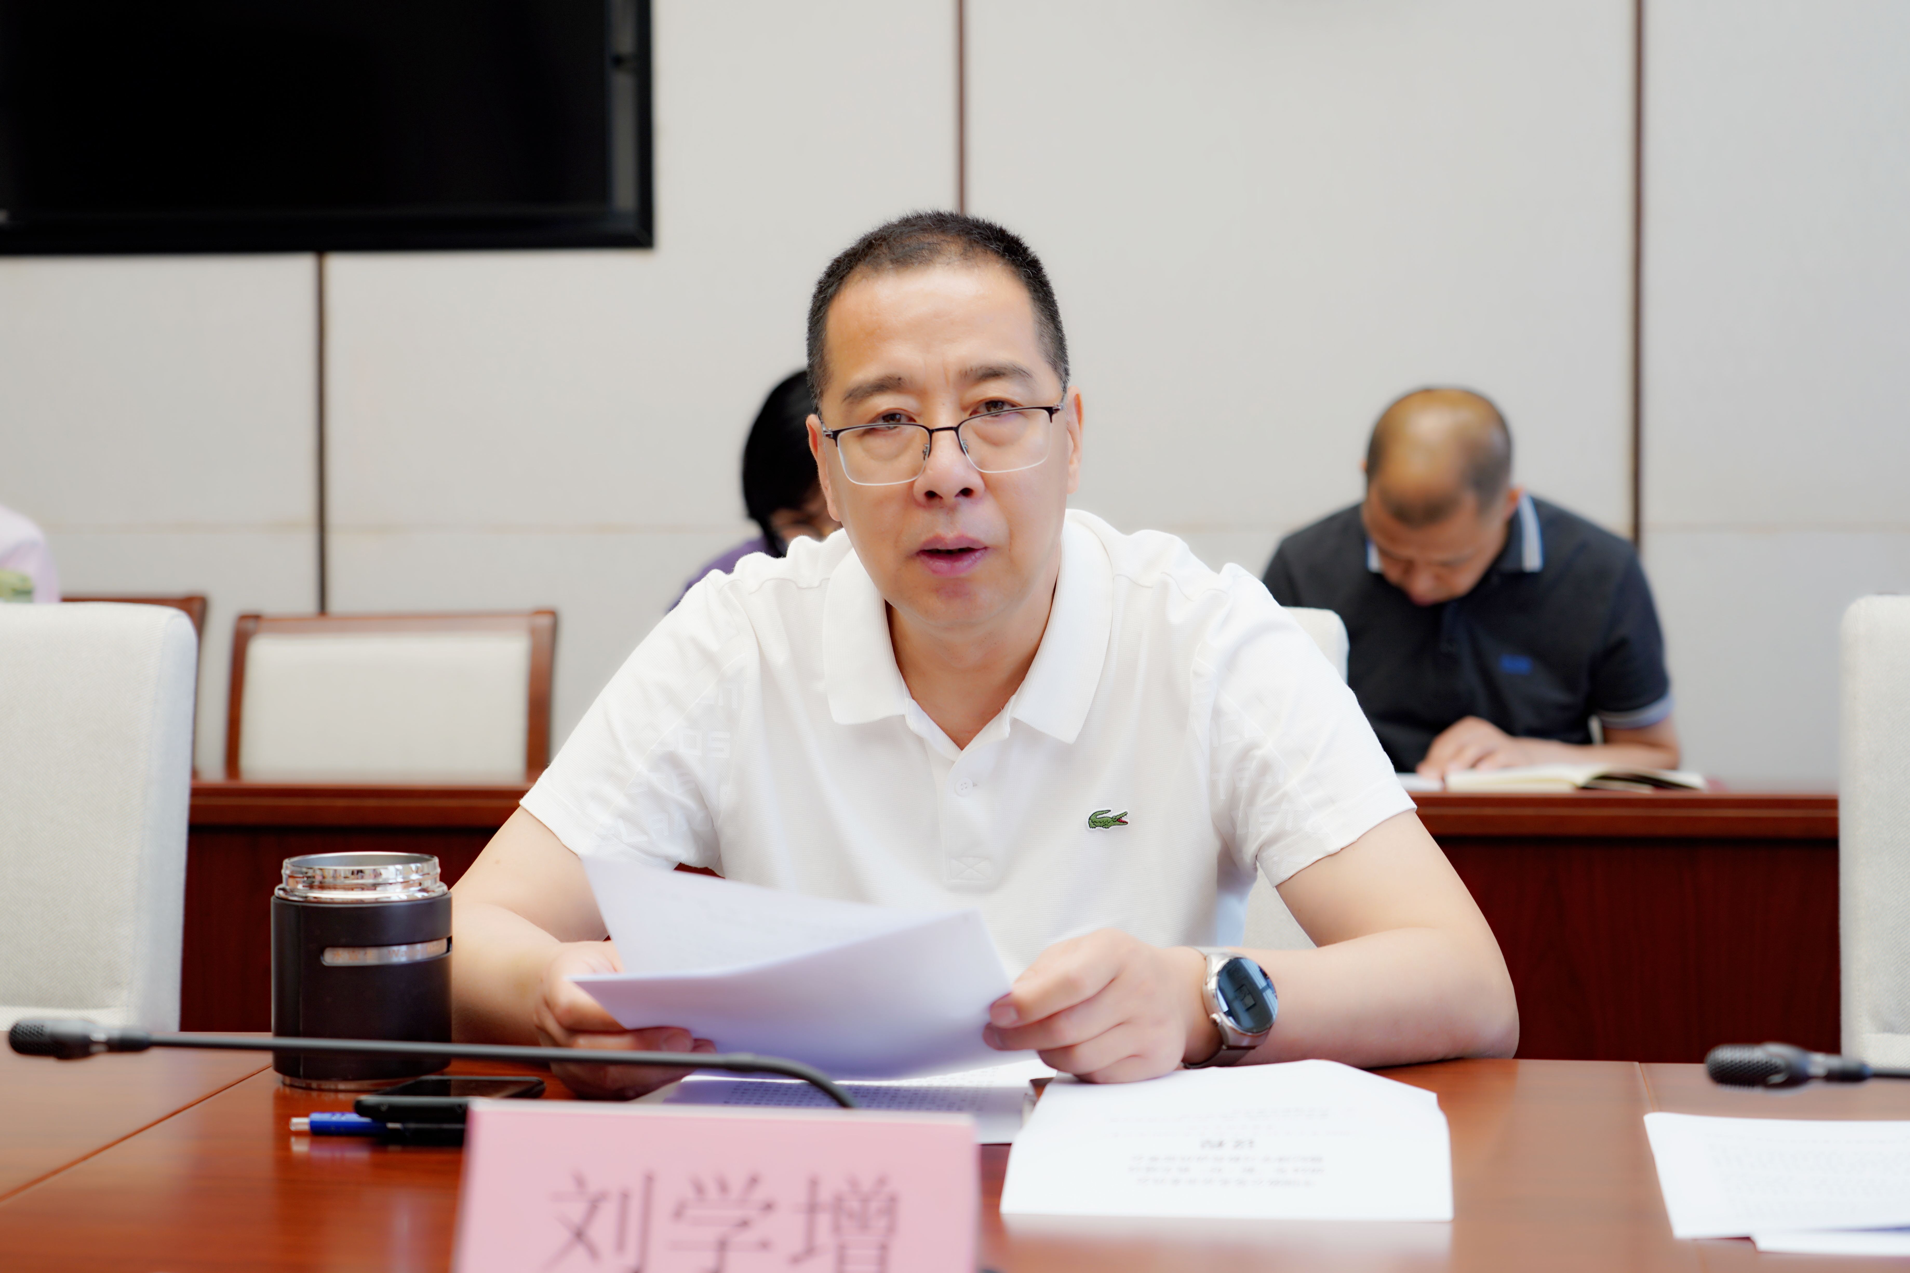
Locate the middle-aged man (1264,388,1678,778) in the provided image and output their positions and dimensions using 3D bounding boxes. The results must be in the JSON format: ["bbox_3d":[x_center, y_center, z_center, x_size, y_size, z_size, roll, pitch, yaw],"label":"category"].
[{"bbox_3d":[0.644,0.305,3.970,0.540,1.232,0.660,0,2,8],"label":"middle-aged man"}]

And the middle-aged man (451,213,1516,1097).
[{"bbox_3d":[0.018,0.370,1.990,0.640,1.258,0.700,0,2,3],"label":"middle-aged man"}]

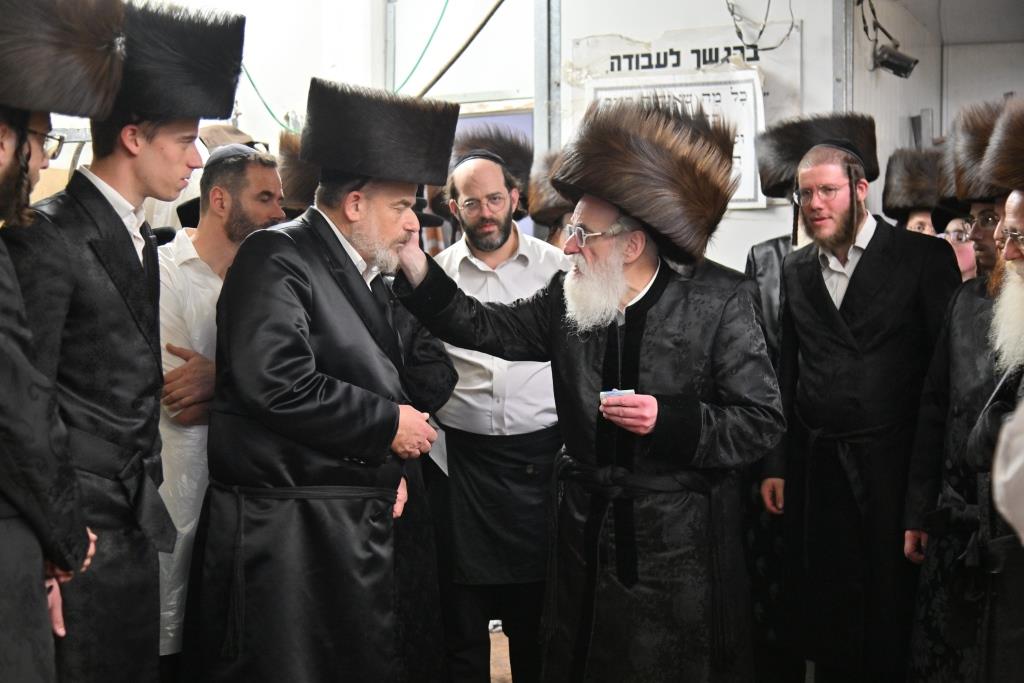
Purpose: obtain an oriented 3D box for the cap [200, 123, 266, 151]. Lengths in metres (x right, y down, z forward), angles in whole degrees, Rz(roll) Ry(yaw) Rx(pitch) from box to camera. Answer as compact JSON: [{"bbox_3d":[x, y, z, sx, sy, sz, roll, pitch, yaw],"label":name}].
[{"bbox_3d":[-0.888,-0.632,4.700,0.250,0.130,0.180,7,3,27],"label":"cap"}]

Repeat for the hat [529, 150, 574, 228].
[{"bbox_3d":[0.227,-0.507,4.900,0.350,0.220,0.350,2,-4,11],"label":"hat"}]

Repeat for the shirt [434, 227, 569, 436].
[{"bbox_3d":[-0.036,-0.021,3.950,0.500,0.600,0.300,0,1,6],"label":"shirt"}]

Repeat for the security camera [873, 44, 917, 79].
[{"bbox_3d":[1.428,-1.041,5.500,0.170,0.085,0.080,30,13,20],"label":"security camera"}]

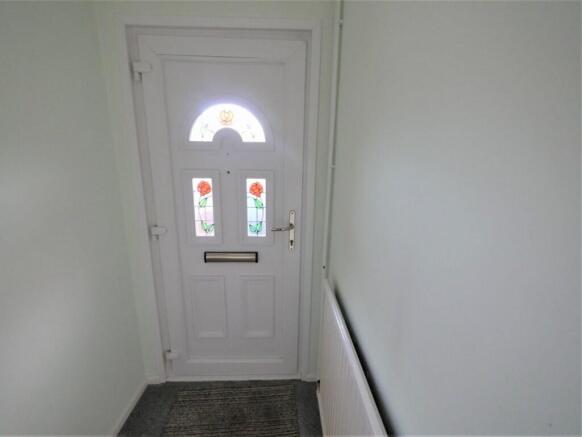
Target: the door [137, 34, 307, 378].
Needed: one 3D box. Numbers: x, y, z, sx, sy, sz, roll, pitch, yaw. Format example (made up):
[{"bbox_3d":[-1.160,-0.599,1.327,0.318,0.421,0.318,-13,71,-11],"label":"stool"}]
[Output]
[{"bbox_3d":[-0.359,0.072,1.422,0.843,2.010,0.070,1,12,-2],"label":"door"}]

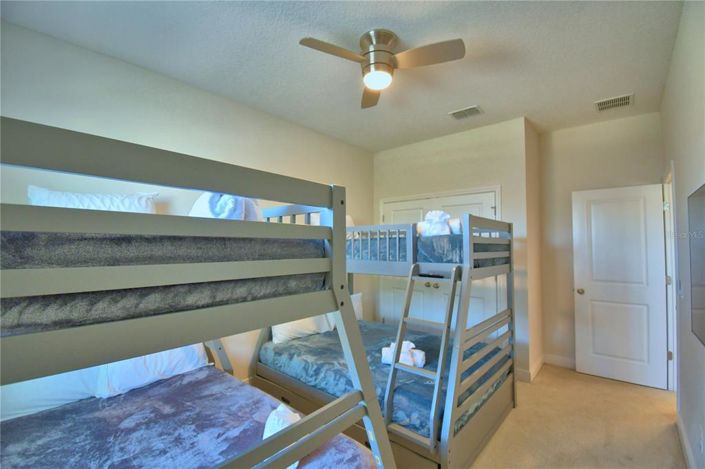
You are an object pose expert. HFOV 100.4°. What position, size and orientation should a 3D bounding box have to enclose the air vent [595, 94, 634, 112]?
[{"bbox_3d":[2.567,-1.282,2.886,0.290,0.020,0.270,-2,-3,44],"label":"air vent"}]

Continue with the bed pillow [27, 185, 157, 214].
[{"bbox_3d":[-1.665,-0.109,1.939,0.660,0.440,0.170,2,-45,-46],"label":"bed pillow"}]

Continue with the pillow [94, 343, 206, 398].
[{"bbox_3d":[-1.454,0.831,2.155,0.670,0.460,0.180,2,-38,-46],"label":"pillow"}]

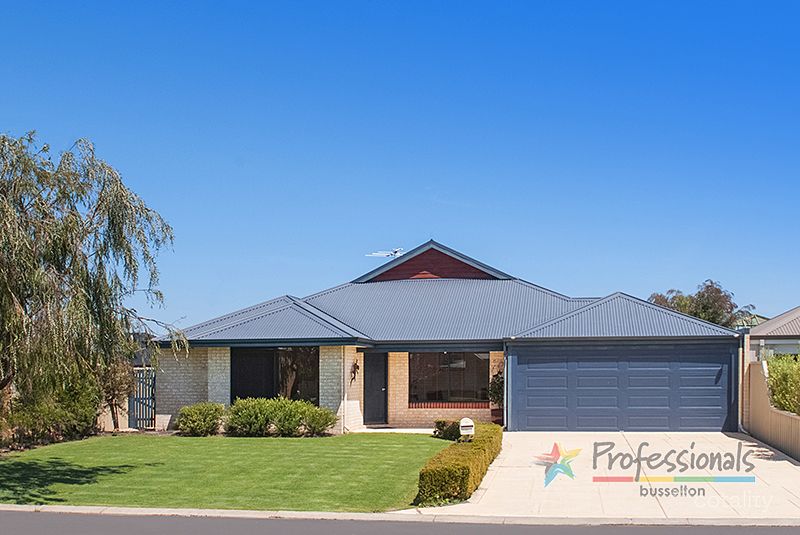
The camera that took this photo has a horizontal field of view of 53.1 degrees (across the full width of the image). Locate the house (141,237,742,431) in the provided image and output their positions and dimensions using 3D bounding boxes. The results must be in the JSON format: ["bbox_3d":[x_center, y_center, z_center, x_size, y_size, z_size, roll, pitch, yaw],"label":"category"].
[{"bbox_3d":[1.799,2.131,26.650,15.500,5.600,14.000,-1,-7,10],"label":"house"}]

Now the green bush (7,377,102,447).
[{"bbox_3d":[-8.136,3.369,18.800,2.100,1.500,1.900,-1,-6,11],"label":"green bush"}]

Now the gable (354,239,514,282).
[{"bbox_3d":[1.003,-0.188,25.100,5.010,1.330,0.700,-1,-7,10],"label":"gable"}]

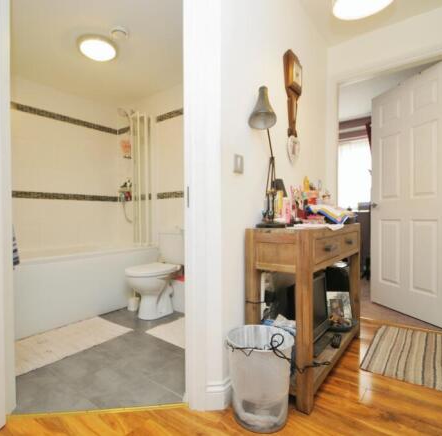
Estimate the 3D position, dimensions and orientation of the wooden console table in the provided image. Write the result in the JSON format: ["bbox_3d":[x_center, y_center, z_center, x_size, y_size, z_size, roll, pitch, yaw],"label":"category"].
[{"bbox_3d":[0.543,0.438,1.621,0.318,0.775,0.965,0,0,38],"label":"wooden console table"}]

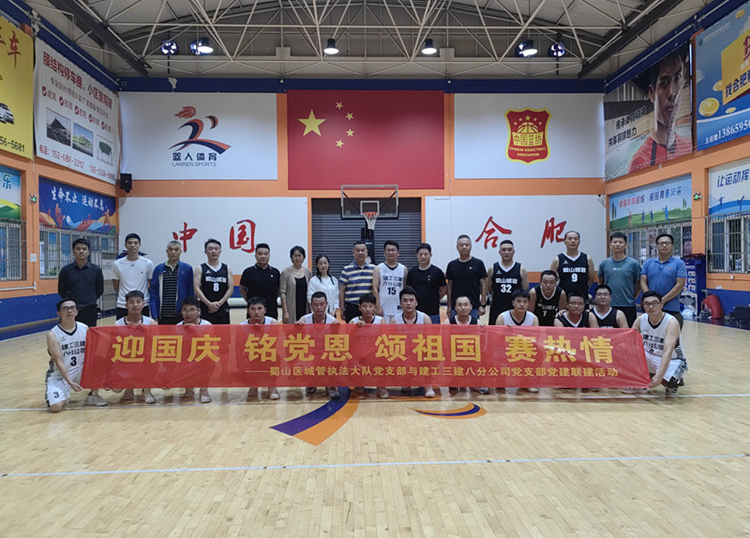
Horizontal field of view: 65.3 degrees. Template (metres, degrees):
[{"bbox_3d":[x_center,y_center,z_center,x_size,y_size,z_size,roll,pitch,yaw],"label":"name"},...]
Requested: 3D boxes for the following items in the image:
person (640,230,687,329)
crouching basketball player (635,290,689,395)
[{"bbox_3d":[3.548,0.474,7.167,0.540,1.798,0.330,0,1,12],"label":"person"},{"bbox_3d":[3.141,0.787,6.428,0.600,1.102,0.620,0,0,22],"label":"crouching basketball player"}]

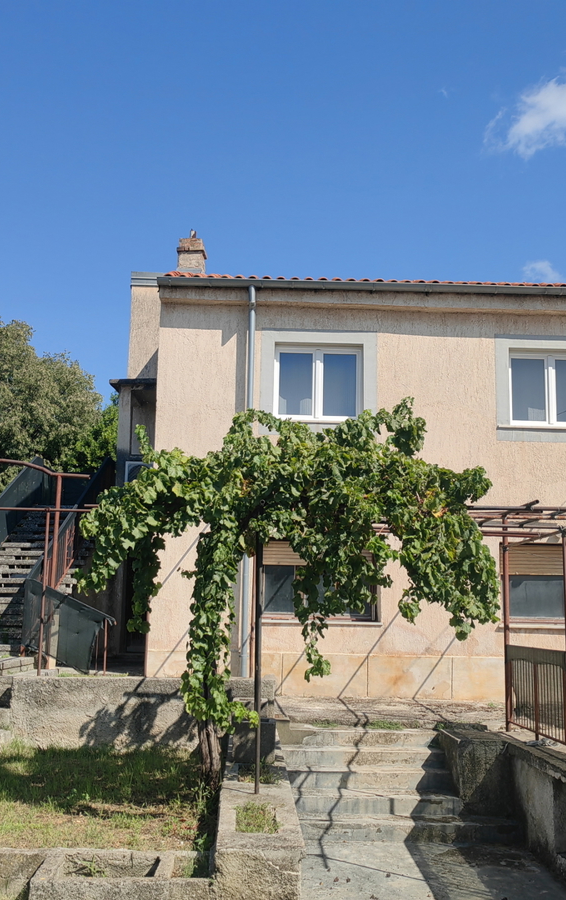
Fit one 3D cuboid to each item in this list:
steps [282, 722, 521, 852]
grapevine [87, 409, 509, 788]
[{"bbox_3d":[1.016,3.397,9.688,2.380,0.840,1.750,1,-9,-1],"label":"steps"},{"bbox_3d":[-0.138,1.266,7.999,3.440,3.100,2.600,1,-9,-1],"label":"grapevine"}]

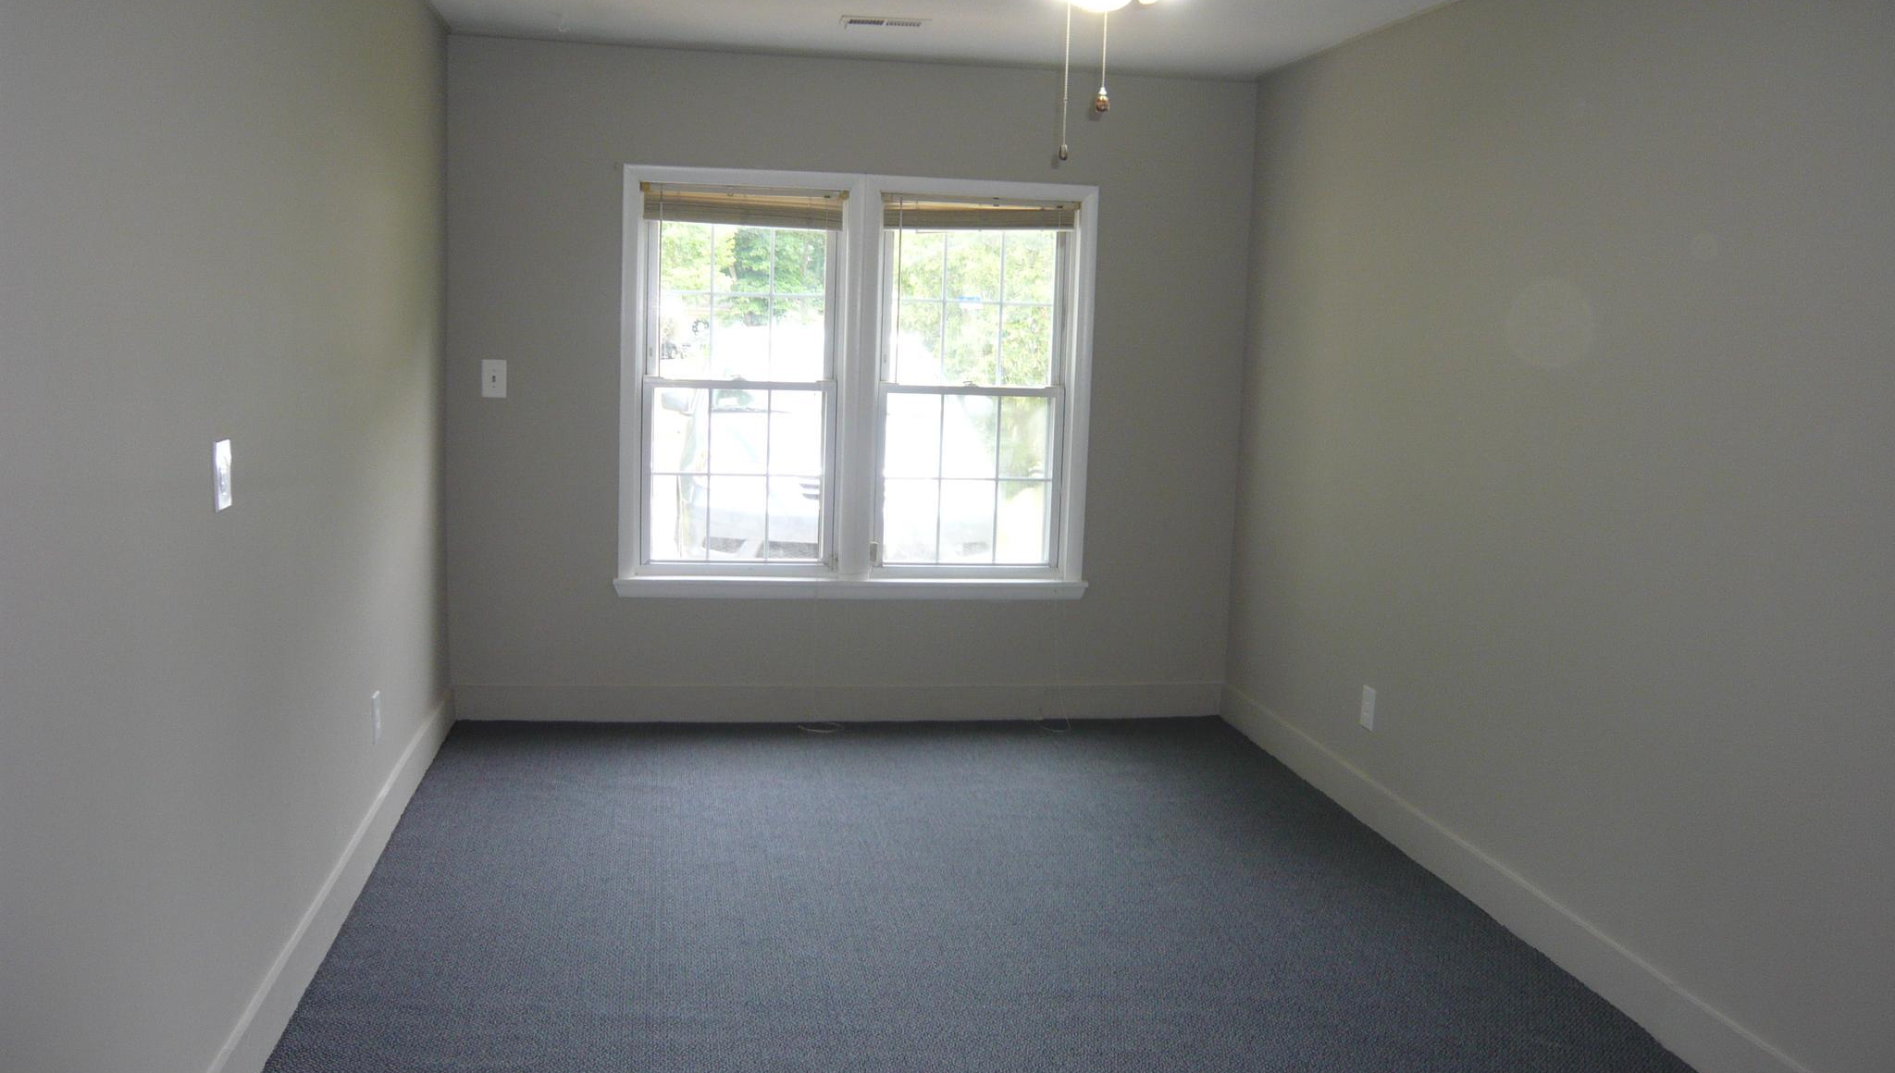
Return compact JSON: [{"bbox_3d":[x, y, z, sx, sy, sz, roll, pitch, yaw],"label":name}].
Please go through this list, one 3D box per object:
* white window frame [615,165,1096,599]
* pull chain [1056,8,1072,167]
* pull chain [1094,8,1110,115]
[{"bbox_3d":[-0.317,-0.540,5.700,1.790,1.555,0.130,1,8,-10],"label":"white window frame"},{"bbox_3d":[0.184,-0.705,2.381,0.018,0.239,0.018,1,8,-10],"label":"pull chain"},{"bbox_3d":[0.243,-0.740,2.386,0.022,0.157,0.022,1,8,-10],"label":"pull chain"}]

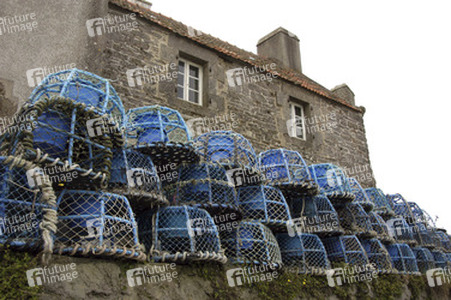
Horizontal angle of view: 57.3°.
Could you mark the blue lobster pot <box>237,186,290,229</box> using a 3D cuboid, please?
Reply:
[{"bbox_3d":[0.396,0.665,4.758,0.680,0.410,0.680,-1,-21,0],"label":"blue lobster pot"}]

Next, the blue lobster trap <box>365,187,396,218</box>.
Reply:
[{"bbox_3d":[2.184,0.818,6.200,0.600,0.410,0.700,-16,-24,42],"label":"blue lobster trap"}]

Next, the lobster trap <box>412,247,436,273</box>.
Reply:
[{"bbox_3d":[3.018,1.817,6.755,0.680,0.410,0.680,15,-26,-36],"label":"lobster trap"}]

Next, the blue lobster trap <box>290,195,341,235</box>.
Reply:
[{"bbox_3d":[1.024,0.776,4.765,0.640,0.423,0.640,0,-20,0],"label":"blue lobster trap"}]

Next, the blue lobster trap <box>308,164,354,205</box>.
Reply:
[{"bbox_3d":[1.363,0.451,5.539,0.680,0.410,0.680,15,-26,-36],"label":"blue lobster trap"}]

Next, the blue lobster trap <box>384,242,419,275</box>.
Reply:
[{"bbox_3d":[2.730,1.760,6.630,0.670,0.440,0.670,19,-27,-41],"label":"blue lobster trap"}]

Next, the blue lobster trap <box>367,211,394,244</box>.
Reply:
[{"bbox_3d":[2.004,1.093,5.750,0.600,0.410,0.700,-16,-24,42],"label":"blue lobster trap"}]

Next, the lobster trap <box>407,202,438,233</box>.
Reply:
[{"bbox_3d":[3.099,1.131,6.952,0.640,0.423,0.640,18,-26,-41],"label":"lobster trap"}]

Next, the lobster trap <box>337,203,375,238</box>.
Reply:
[{"bbox_3d":[1.860,1.050,6.120,0.680,0.440,0.680,19,-27,-41],"label":"lobster trap"}]

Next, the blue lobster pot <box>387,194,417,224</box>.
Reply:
[{"bbox_3d":[2.605,0.928,6.498,0.640,0.423,0.640,18,-26,-41],"label":"blue lobster pot"}]

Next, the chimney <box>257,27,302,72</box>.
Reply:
[{"bbox_3d":[2.048,-3.408,15.508,1.020,1.650,1.250,15,-26,-36],"label":"chimney"}]

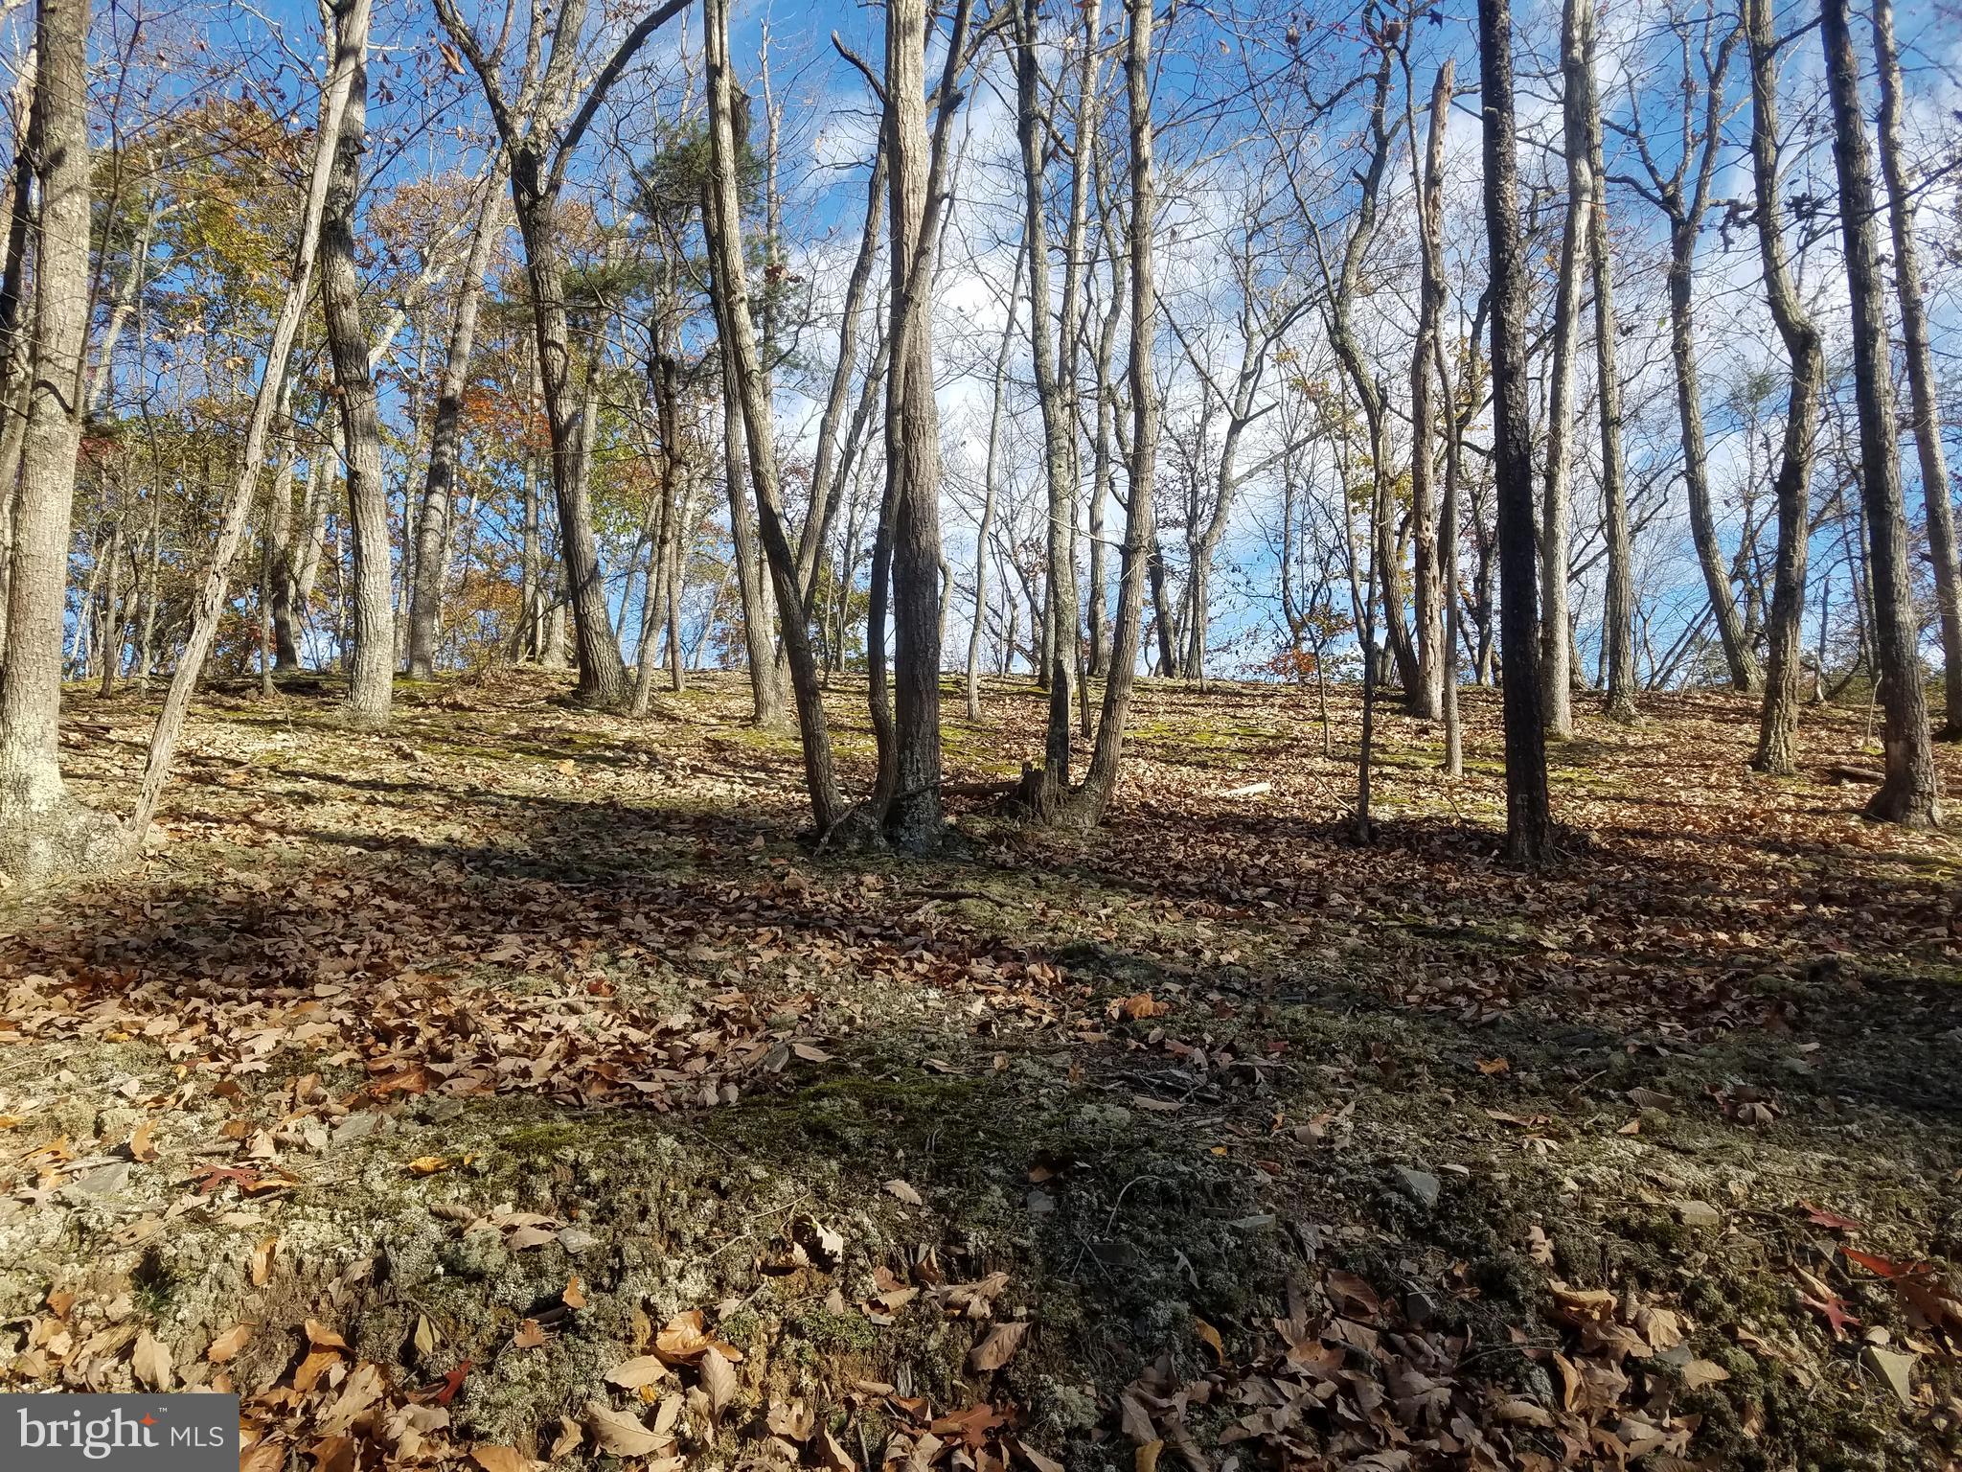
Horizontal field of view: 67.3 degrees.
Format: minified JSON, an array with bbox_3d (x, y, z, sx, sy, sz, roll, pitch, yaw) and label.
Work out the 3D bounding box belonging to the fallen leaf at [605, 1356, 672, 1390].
[{"bbox_3d":[-0.560,1.041,2.400,0.103,0.022,0.052,-2,28,-4],"label":"fallen leaf"}]

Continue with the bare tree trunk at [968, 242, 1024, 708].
[{"bbox_3d":[0.208,-2.997,17.183,0.232,5.656,0.197,5,-4,0],"label":"bare tree trunk"}]

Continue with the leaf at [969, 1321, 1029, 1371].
[{"bbox_3d":[0.033,0.992,2.400,0.118,0.020,0.053,-27,48,-27],"label":"leaf"}]

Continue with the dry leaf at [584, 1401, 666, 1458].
[{"bbox_3d":[-0.556,1.073,2.300,0.158,0.025,0.063,10,30,18],"label":"dry leaf"}]

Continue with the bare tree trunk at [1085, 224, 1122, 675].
[{"bbox_3d":[1.520,-3.519,18.271,0.402,5.660,0.350,0,-5,0],"label":"bare tree trunk"}]

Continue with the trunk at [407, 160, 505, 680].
[{"bbox_3d":[-7.877,-4.826,22.259,0.394,8.007,0.394,7,-4,0],"label":"trunk"}]

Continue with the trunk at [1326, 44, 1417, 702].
[{"bbox_3d":[4.196,-3.985,15.849,0.910,7.278,0.700,0,-5,0],"label":"trunk"}]

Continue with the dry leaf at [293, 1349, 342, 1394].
[{"bbox_3d":[-1.070,1.027,2.380,0.042,0.022,0.077,25,43,30],"label":"dry leaf"}]

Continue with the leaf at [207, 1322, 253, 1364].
[{"bbox_3d":[-1.352,1.091,2.650,0.050,0.025,0.092,35,47,19],"label":"leaf"}]

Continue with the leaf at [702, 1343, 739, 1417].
[{"bbox_3d":[-0.443,1.093,2.500,0.056,0.115,0.025,-9,-39,-15],"label":"leaf"}]

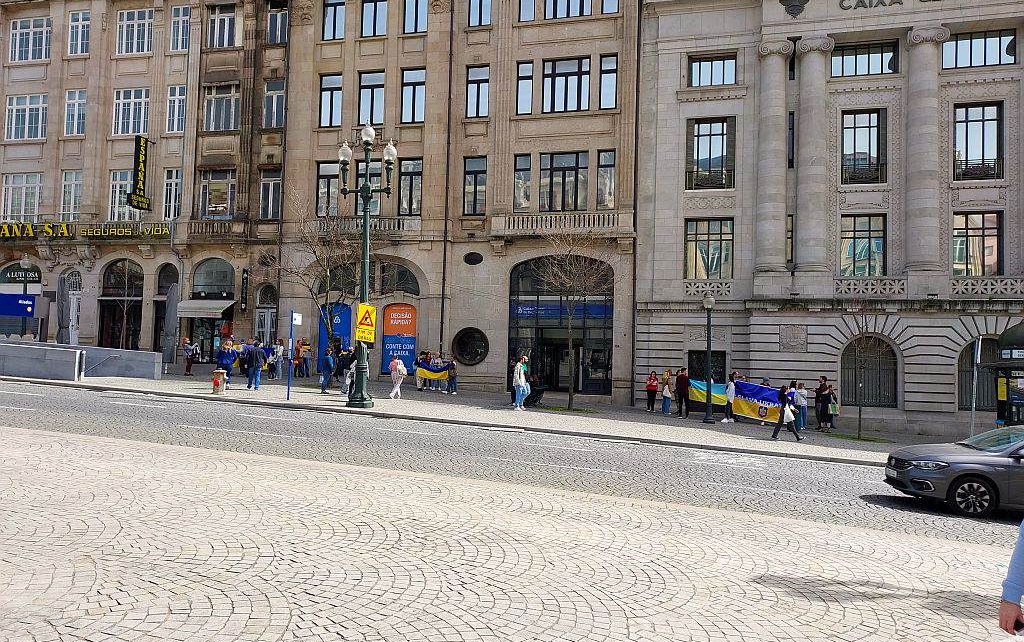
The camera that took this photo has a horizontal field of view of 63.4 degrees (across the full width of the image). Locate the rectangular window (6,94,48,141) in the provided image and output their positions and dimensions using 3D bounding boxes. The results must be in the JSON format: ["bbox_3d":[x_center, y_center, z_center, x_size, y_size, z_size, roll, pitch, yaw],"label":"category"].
[{"bbox_3d":[-25.266,-10.601,43.204,2.705,2.412,0.200,1,-3,16],"label":"rectangular window"}]

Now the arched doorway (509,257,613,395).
[{"bbox_3d":[2.002,0.201,34.060,4.349,5.668,0.500,1,-2,14],"label":"arched doorway"}]

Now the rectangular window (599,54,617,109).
[{"bbox_3d":[4.329,-10.672,36.990,0.758,2.510,0.200,1,-3,16],"label":"rectangular window"}]

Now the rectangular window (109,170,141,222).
[{"bbox_3d":[-20.327,-6.635,43.821,2.252,2.684,0.200,1,-3,16],"label":"rectangular window"}]

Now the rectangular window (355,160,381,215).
[{"bbox_3d":[-6.505,-6.041,37.604,1.259,2.538,0.200,1,-3,16],"label":"rectangular window"}]

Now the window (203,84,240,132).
[{"bbox_3d":[-14.153,-10.473,40.584,2.094,2.338,0.200,1,-3,15],"label":"window"}]

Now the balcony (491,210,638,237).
[{"bbox_3d":[2.033,-3.983,34.113,6.072,0.974,0.800,1,-3,16],"label":"balcony"}]

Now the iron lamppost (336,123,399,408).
[{"bbox_3d":[-4.247,-1.631,24.057,1.720,8.200,0.780,1,-3,16],"label":"iron lamppost"}]

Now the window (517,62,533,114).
[{"bbox_3d":[0.586,-10.222,36.566,0.682,2.317,0.200,1,-3,15],"label":"window"}]

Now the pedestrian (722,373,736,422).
[{"bbox_3d":[7.562,2.683,28.800,0.420,1.714,0.500,0,-3,21],"label":"pedestrian"}]

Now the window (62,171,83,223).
[{"bbox_3d":[-21.349,-6.070,40.238,1.091,2.488,0.200,1,-2,14],"label":"window"}]

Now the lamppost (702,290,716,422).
[{"bbox_3d":[6.659,1.221,27.900,0.430,4.429,0.430,1,-3,16],"label":"lamppost"}]

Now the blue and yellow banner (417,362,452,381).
[{"bbox_3d":[-3.174,2.045,33.700,1.480,0.813,0.300,0,-3,22],"label":"blue and yellow banner"}]

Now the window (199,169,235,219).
[{"bbox_3d":[-13.581,-5.840,38.231,1.877,2.348,0.200,1,-2,14],"label":"window"}]

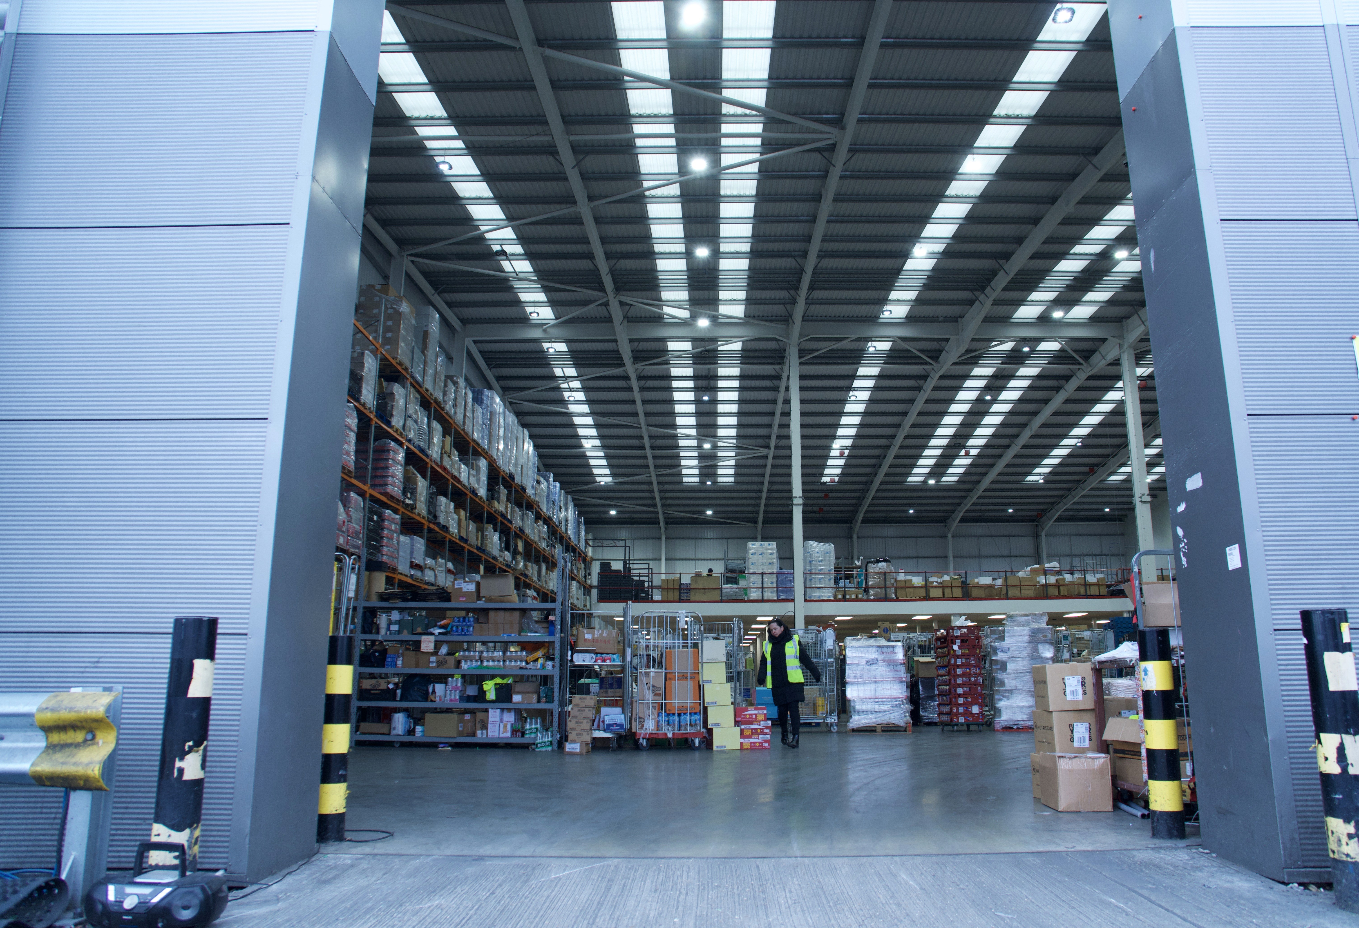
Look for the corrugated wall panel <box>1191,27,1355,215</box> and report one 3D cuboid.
[{"bbox_3d":[3.271,-1.878,5.152,0.740,1.183,0.080,0,-13,1],"label":"corrugated wall panel"}]

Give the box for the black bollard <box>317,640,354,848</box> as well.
[{"bbox_3d":[-2.035,1.628,5.514,0.150,1.165,0.150,0,-13,1],"label":"black bollard"}]

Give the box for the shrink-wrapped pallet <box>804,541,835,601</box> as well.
[{"bbox_3d":[5.658,4.424,37.754,1.205,2.386,1.050,0,-13,1],"label":"shrink-wrapped pallet"}]

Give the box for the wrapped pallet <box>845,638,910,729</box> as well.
[{"bbox_3d":[3.271,3.636,15.210,1.000,1.477,1.080,-2,-13,10],"label":"wrapped pallet"}]

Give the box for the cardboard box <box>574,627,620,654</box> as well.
[{"bbox_3d":[-1.087,2.340,12.282,0.530,0.310,0.400,0,-13,1],"label":"cardboard box"}]

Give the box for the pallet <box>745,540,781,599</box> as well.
[{"bbox_3d":[3.305,4.308,37.112,1.140,2.320,1.100,0,-13,1],"label":"pallet"}]

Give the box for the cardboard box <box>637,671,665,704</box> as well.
[{"bbox_3d":[-0.376,2.851,11.917,0.316,0.368,0.380,1,-13,-3],"label":"cardboard box"}]

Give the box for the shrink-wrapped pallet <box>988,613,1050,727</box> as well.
[{"bbox_3d":[5.775,3.519,15.697,0.970,1.933,1.050,-3,-13,15],"label":"shrink-wrapped pallet"}]

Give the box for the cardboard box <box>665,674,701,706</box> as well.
[{"bbox_3d":[0.049,2.950,11.980,0.430,0.400,0.420,0,-13,1],"label":"cardboard box"}]

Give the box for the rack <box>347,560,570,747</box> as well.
[{"bbox_3d":[-2.812,2.425,12.294,2.592,2.538,0.850,0,-13,1],"label":"rack"}]

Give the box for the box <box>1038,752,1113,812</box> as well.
[{"bbox_3d":[2.823,2.267,6.654,0.381,0.375,0.390,0,-13,2],"label":"box"}]

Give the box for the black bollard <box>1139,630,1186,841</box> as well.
[{"bbox_3d":[2.911,1.611,5.609,0.176,1.195,0.176,0,-13,1],"label":"black bollard"}]

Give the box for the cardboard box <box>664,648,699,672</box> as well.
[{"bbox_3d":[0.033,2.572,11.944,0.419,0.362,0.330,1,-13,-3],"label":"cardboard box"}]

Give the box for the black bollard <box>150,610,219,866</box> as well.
[{"bbox_3d":[-2.038,1.209,3.800,0.170,1.139,0.170,0,-13,1],"label":"black bollard"}]

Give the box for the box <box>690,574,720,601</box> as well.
[{"bbox_3d":[1.061,5.105,37.637,1.168,0.972,0.900,0,-13,1],"label":"box"}]

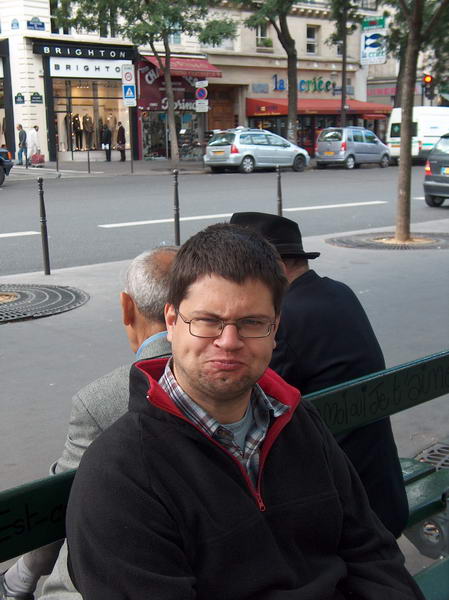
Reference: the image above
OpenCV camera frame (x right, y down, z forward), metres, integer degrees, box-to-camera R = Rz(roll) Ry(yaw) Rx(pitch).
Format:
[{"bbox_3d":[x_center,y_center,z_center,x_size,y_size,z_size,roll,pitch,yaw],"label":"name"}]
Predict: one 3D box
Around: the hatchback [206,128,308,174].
[{"bbox_3d":[1.296,-5.535,33.358,4.400,1.540,1.780,-10,15,-42],"label":"hatchback"}]

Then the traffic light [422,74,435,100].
[{"bbox_3d":[9.048,-9.425,39.946,0.420,1.120,0.380,9,14,39],"label":"traffic light"}]

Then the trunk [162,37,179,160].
[{"bbox_3d":[-1.931,-6.986,32.257,0.550,4.590,0.420,0,11,0],"label":"trunk"}]

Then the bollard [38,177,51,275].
[{"bbox_3d":[-1.931,-0.791,9.663,0.075,1.050,0.075,-1,11,0],"label":"bollard"}]

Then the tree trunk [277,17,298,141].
[{"bbox_3d":[2.539,-8.440,36.259,0.800,5.860,0.600,0,11,0],"label":"tree trunk"}]

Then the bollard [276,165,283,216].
[{"bbox_3d":[0.733,-1.252,11.939,0.075,1.053,0.075,-2,11,0],"label":"bollard"}]

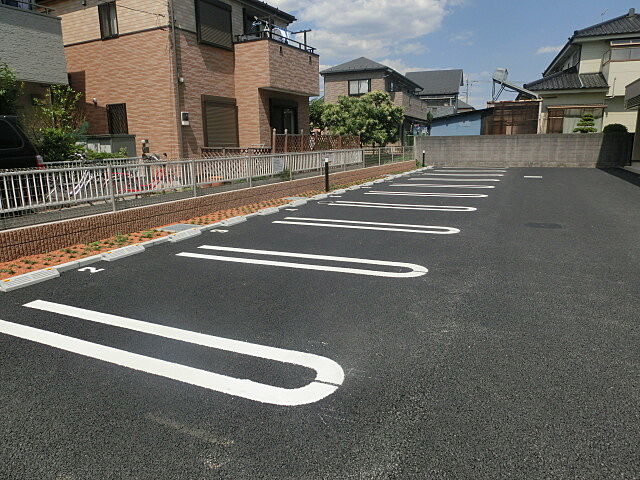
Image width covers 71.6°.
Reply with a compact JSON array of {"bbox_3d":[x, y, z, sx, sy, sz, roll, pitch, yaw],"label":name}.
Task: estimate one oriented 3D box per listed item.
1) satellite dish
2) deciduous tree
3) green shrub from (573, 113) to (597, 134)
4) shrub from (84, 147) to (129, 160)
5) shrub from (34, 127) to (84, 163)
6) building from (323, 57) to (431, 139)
[{"bbox_3d":[10.170,-9.269,25.000,0.850,0.850,0.700,4,13,25],"label":"satellite dish"},{"bbox_3d":[2.595,-6.825,26.408,4.700,3.900,4.500,4,13,25],"label":"deciduous tree"},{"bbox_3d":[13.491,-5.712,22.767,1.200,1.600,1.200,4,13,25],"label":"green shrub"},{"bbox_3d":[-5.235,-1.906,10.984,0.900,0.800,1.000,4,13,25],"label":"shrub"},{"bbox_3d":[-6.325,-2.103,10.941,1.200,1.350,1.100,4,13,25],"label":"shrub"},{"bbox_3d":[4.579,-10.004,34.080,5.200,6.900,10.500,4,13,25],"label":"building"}]

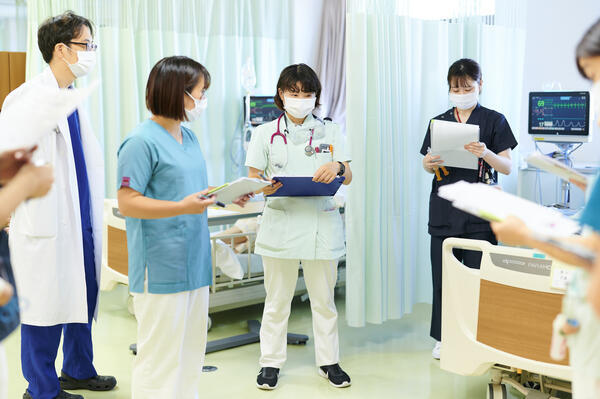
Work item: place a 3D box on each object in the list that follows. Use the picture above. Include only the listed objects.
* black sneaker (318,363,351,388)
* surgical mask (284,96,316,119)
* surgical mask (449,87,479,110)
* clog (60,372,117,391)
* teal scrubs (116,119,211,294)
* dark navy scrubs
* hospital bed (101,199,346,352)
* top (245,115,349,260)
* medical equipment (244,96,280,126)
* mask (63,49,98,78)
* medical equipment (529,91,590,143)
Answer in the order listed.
[{"bbox_3d":[0.156,0.846,4.141,0.098,0.100,0.255,-4,7,-30],"label":"black sneaker"},{"bbox_3d":[0.002,-0.427,3.890,0.150,0.105,0.090,0,14,-2],"label":"surgical mask"},{"bbox_3d":[0.842,-0.520,4.289,0.150,0.120,0.095,2,16,22],"label":"surgical mask"},{"bbox_3d":[-1.040,0.863,4.068,0.283,0.098,0.108,1,6,11],"label":"clog"},{"bbox_3d":[-0.556,0.021,3.440,0.290,0.699,0.440,3,7,32],"label":"teal scrubs"},{"bbox_3d":[0.908,0.143,4.448,0.510,1.284,0.320,2,6,20],"label":"dark navy scrubs"},{"bbox_3d":[-0.255,0.317,5.745,2.120,0.830,0.970,-6,8,-44],"label":"hospital bed"},{"bbox_3d":[-0.017,-0.063,4.018,0.490,0.681,0.290,-1,6,-3],"label":"top"},{"bbox_3d":[-0.282,-0.714,7.074,0.385,0.320,0.170,1,6,12],"label":"medical equipment"},{"bbox_3d":[-1.008,-0.621,3.816,0.110,0.120,0.140,11,9,21],"label":"mask"},{"bbox_3d":[1.668,-0.528,5.325,0.385,0.320,0.170,2,6,24],"label":"medical equipment"}]

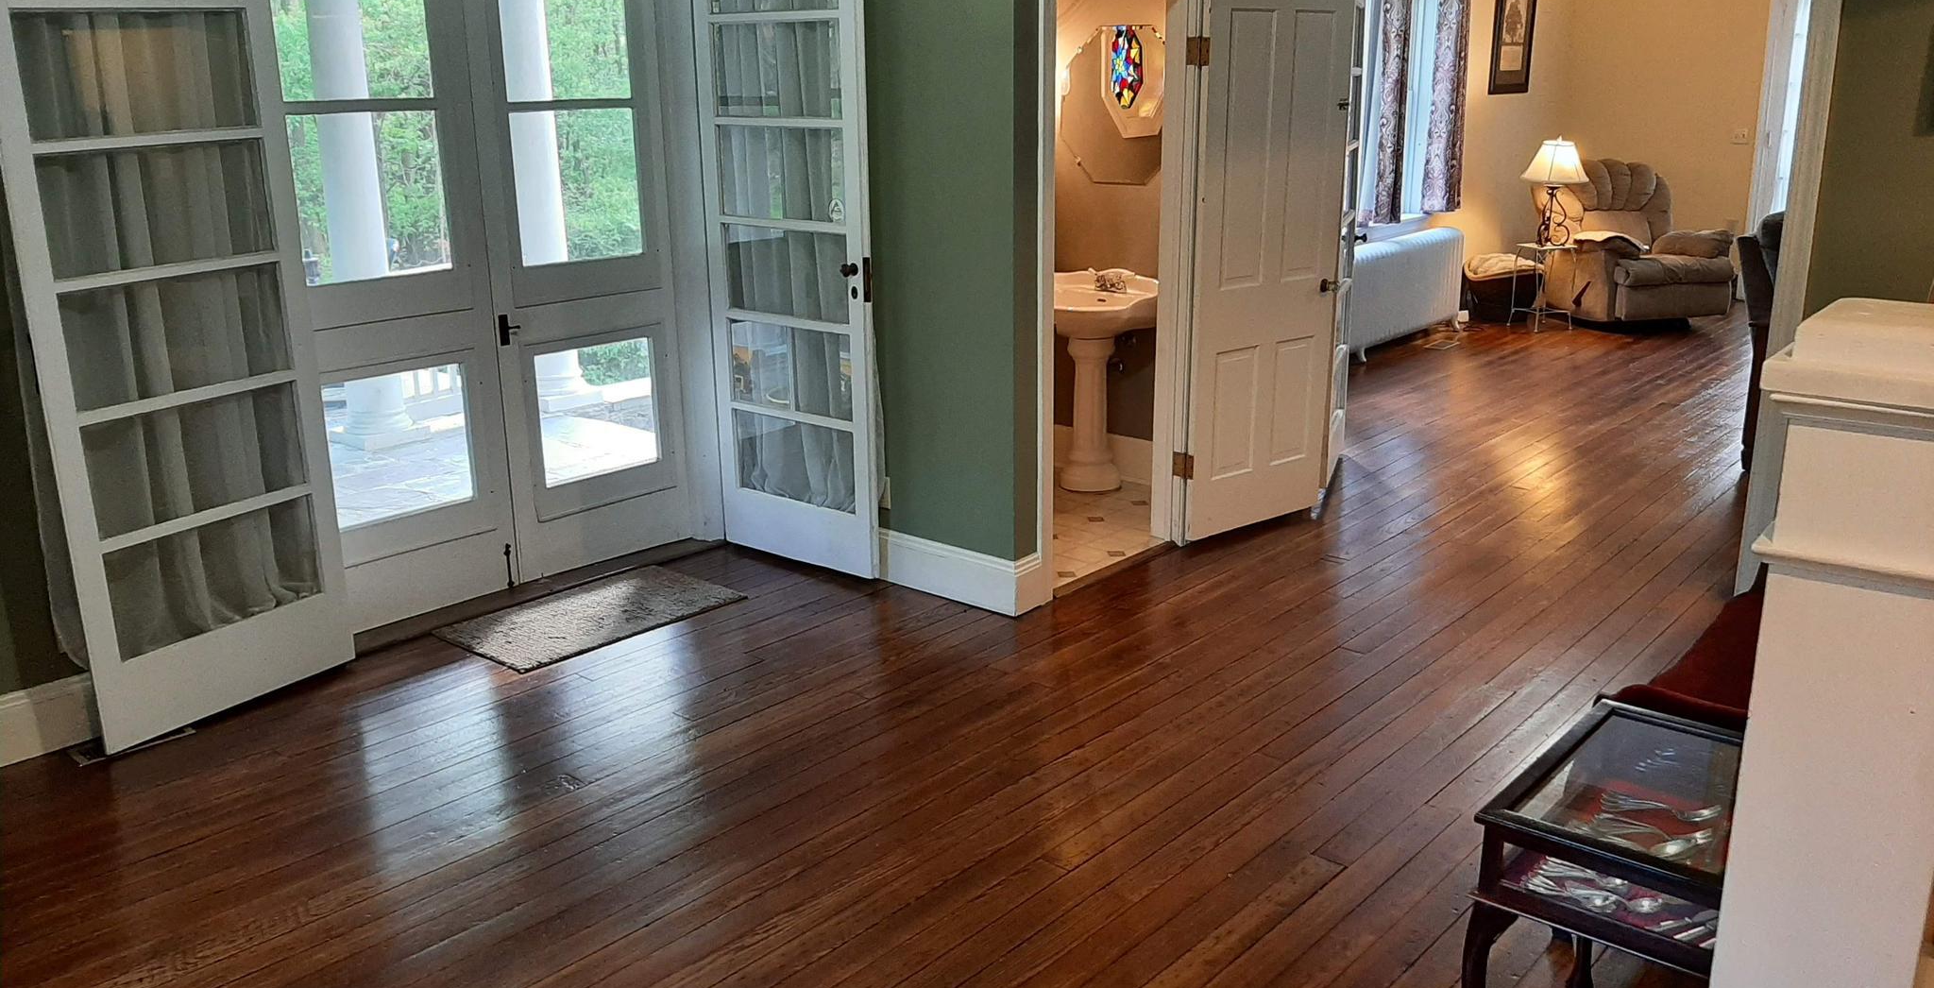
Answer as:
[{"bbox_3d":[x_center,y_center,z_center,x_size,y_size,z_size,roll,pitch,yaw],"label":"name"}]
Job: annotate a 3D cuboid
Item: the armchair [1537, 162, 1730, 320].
[{"bbox_3d":[4.667,-1.710,10.087,0.930,1.070,0.930,-4,16,-12],"label":"armchair"}]

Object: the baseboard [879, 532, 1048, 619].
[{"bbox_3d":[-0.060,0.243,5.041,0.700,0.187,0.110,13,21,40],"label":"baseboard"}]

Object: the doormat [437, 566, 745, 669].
[{"bbox_3d":[-1.241,0.396,4.856,0.492,0.016,0.866,13,21,40],"label":"doormat"}]

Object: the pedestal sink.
[{"bbox_3d":[0.462,-0.447,6.171,0.580,0.880,0.500,13,21,40],"label":"pedestal sink"}]

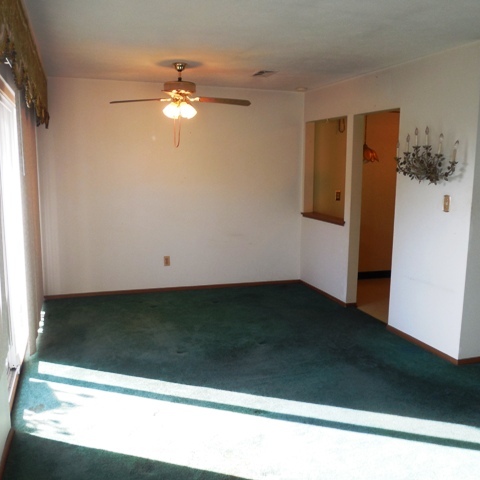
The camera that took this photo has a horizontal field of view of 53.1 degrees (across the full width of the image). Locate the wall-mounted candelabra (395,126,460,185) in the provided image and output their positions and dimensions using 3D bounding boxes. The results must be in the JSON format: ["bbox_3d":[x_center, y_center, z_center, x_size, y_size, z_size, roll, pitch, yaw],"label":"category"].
[{"bbox_3d":[1.497,-0.677,3.860,0.230,0.450,0.700,-2,9,-19],"label":"wall-mounted candelabra"}]

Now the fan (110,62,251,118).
[{"bbox_3d":[-0.540,-1.349,4.370,1.290,0.490,1.290,1,9,3],"label":"fan"}]

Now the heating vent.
[{"bbox_3d":[0.246,-1.647,4.775,0.160,0.020,0.300,-2,9,-19],"label":"heating vent"}]

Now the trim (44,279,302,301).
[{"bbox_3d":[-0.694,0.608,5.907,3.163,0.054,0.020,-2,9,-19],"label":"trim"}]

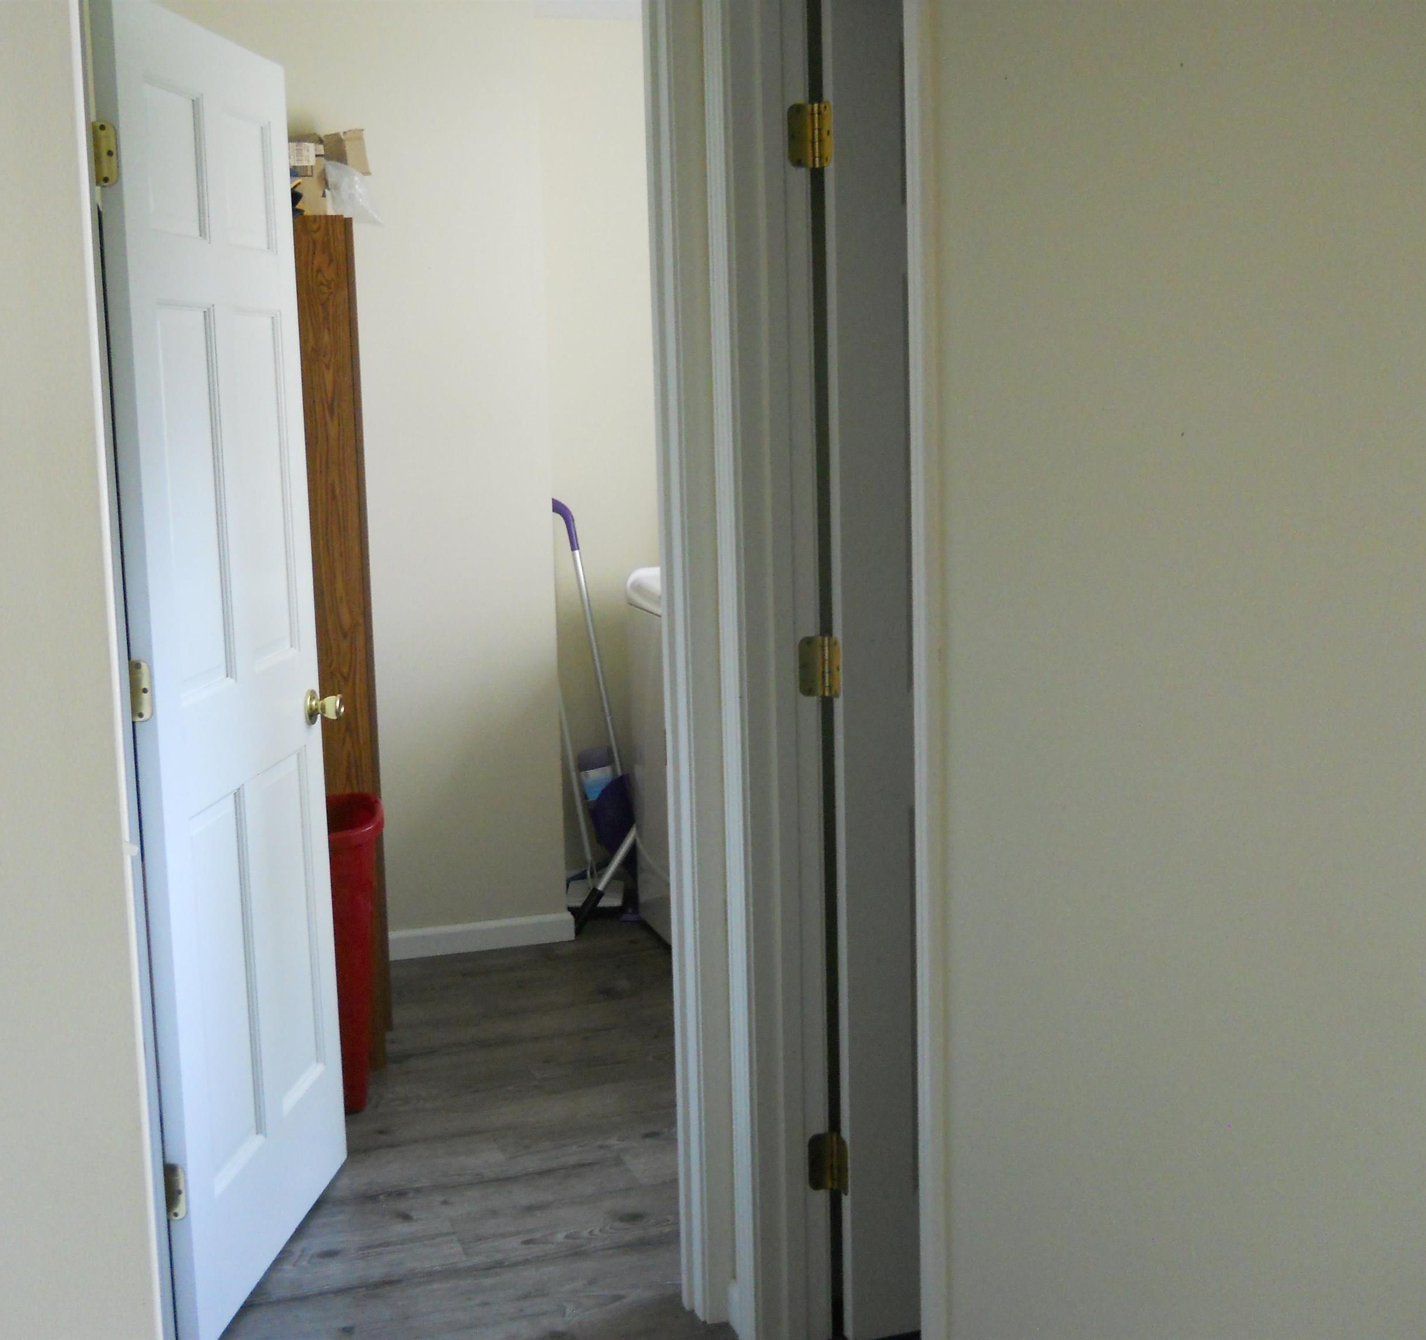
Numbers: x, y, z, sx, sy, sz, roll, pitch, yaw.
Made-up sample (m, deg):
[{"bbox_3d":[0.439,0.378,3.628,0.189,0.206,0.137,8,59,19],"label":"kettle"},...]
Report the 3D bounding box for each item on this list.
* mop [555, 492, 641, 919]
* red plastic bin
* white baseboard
[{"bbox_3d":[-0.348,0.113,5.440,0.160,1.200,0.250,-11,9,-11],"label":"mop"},{"bbox_3d":[-0.827,0.602,4.047,0.290,0.605,0.410,-3,7,-12],"label":"red plastic bin"},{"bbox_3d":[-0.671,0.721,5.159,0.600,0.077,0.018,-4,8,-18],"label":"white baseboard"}]

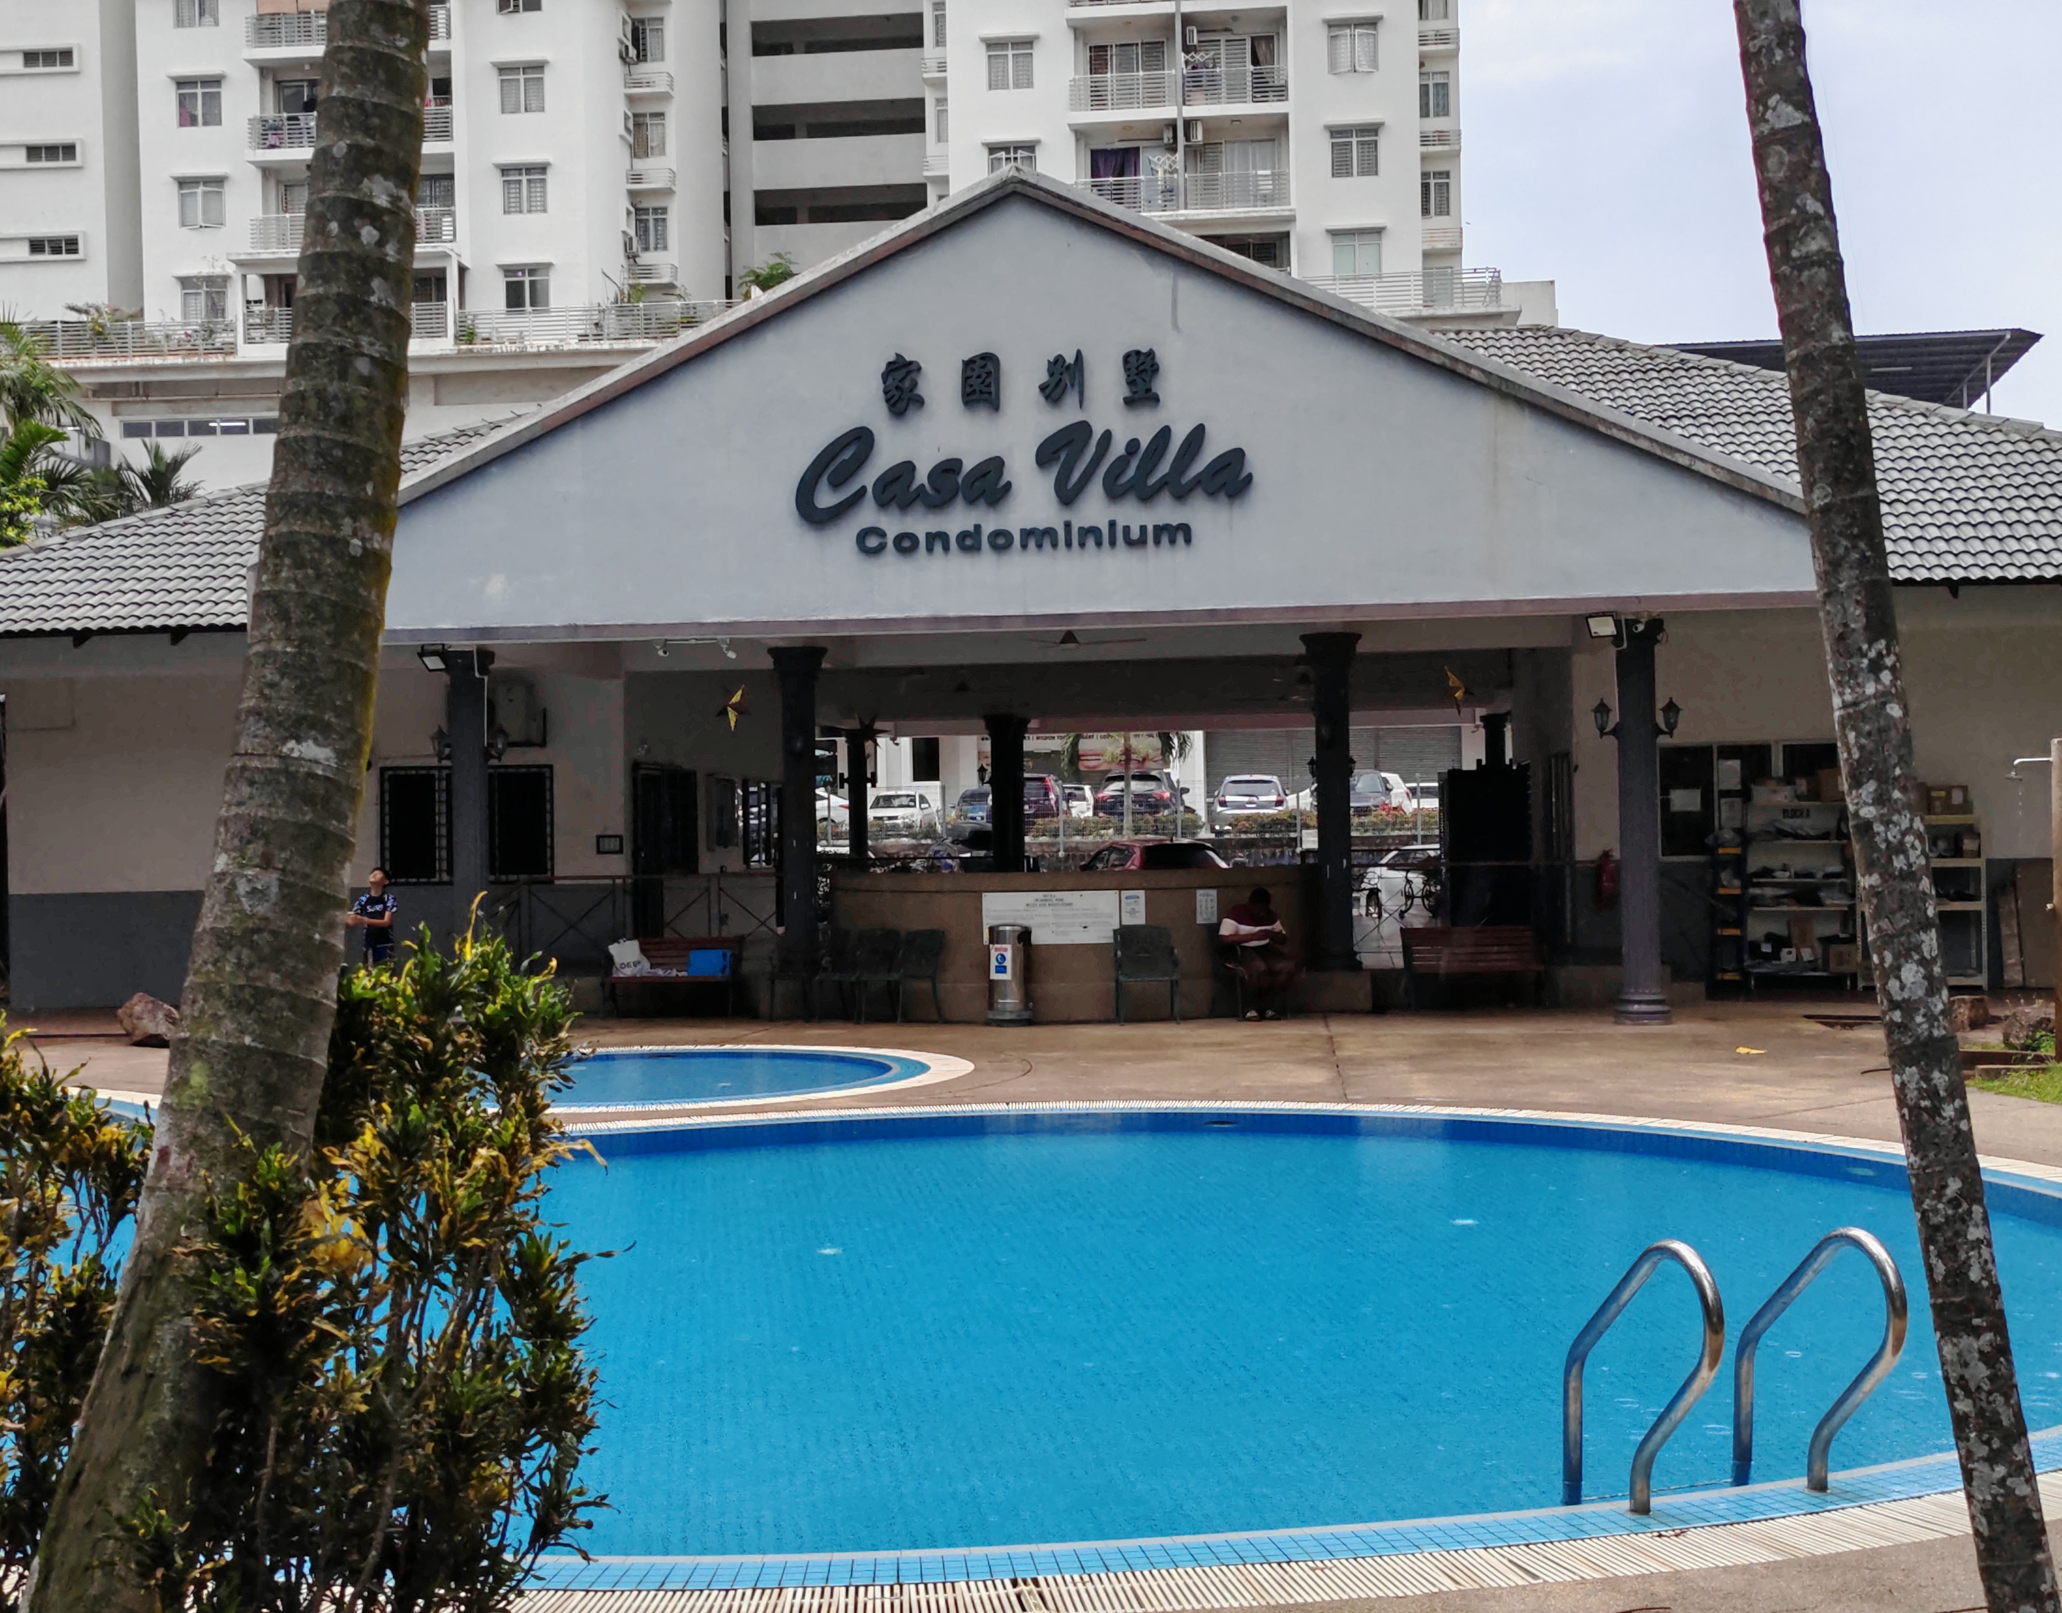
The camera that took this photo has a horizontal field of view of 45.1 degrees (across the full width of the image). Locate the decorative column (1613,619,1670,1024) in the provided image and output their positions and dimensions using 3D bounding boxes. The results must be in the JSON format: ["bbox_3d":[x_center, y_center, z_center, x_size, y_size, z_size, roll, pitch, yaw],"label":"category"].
[{"bbox_3d":[5.077,0.125,20.600,0.470,3.348,0.470,-1,-1,7],"label":"decorative column"}]

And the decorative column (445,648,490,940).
[{"bbox_3d":[-4.915,0.298,21.750,0.460,3.361,0.460,-1,-1,7],"label":"decorative column"}]

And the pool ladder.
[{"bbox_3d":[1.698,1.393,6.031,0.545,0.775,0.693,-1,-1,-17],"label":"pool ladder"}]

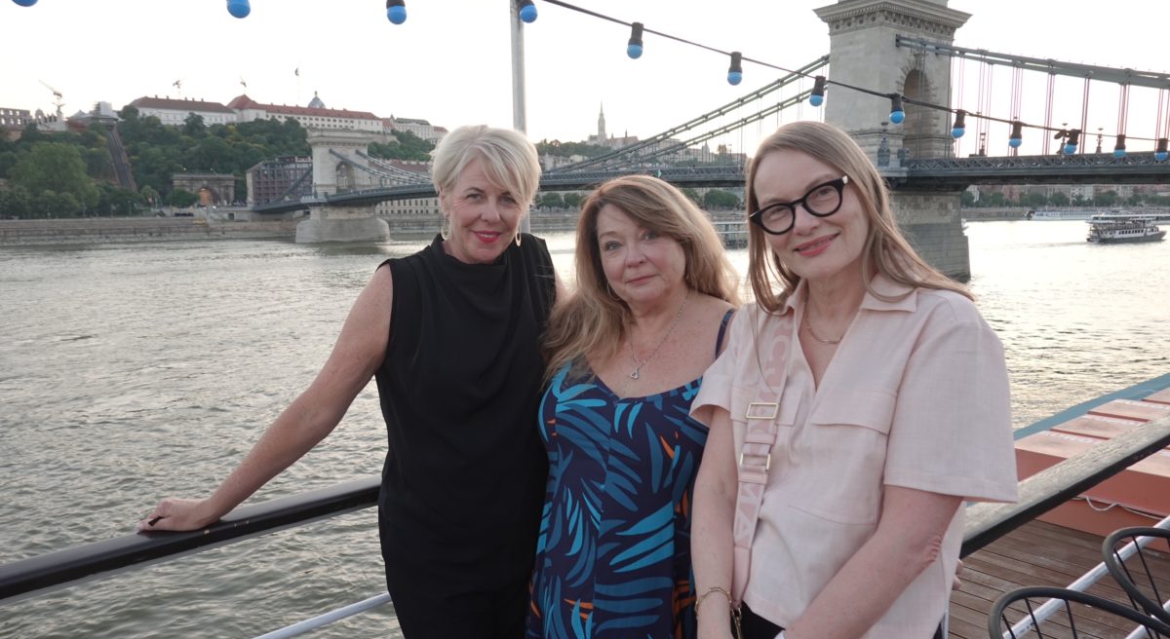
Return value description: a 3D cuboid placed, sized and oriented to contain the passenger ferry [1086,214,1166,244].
[{"bbox_3d":[137.482,-22.872,196.970,22.500,6.500,5.300,-3,9,-17],"label":"passenger ferry"}]

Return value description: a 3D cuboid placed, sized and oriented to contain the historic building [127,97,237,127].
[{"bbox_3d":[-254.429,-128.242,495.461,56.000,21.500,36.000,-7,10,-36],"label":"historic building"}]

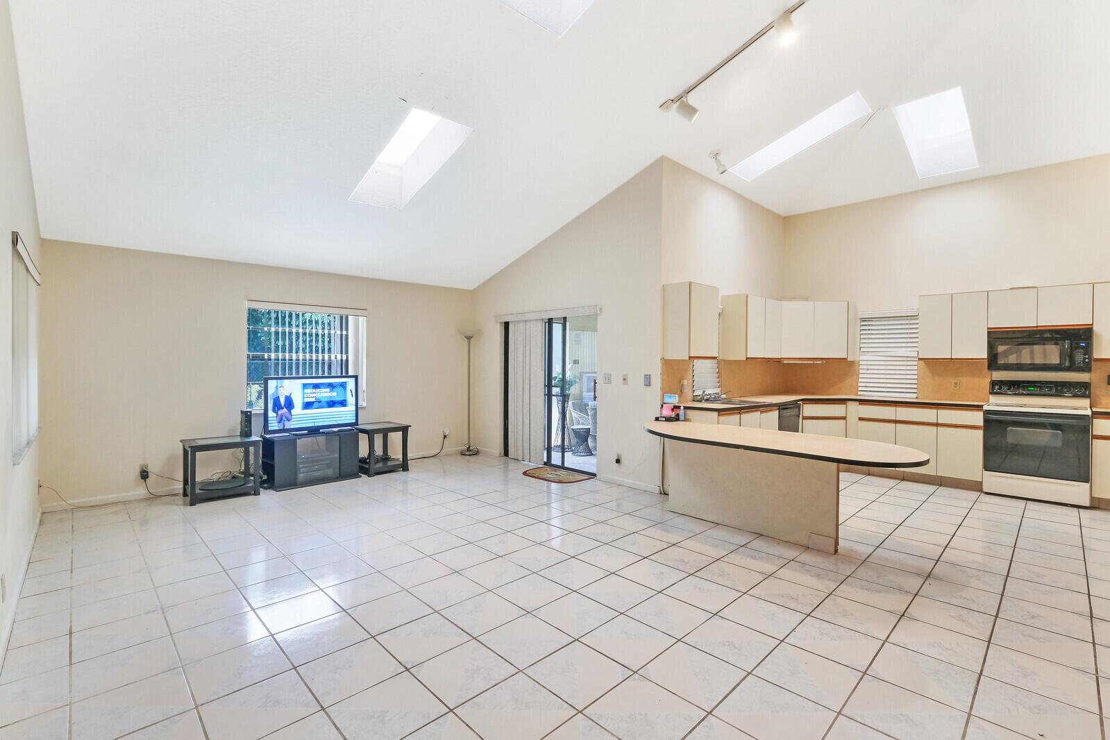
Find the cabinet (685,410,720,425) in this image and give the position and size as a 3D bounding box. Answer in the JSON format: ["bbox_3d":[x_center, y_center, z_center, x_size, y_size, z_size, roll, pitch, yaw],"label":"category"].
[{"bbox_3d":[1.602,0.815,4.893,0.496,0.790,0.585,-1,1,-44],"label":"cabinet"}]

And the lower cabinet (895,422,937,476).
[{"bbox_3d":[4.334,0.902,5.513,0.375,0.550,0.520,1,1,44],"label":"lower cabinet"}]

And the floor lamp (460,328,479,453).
[{"bbox_3d":[-1.284,0.339,6.956,0.300,1.860,0.300,0,1,0],"label":"floor lamp"}]

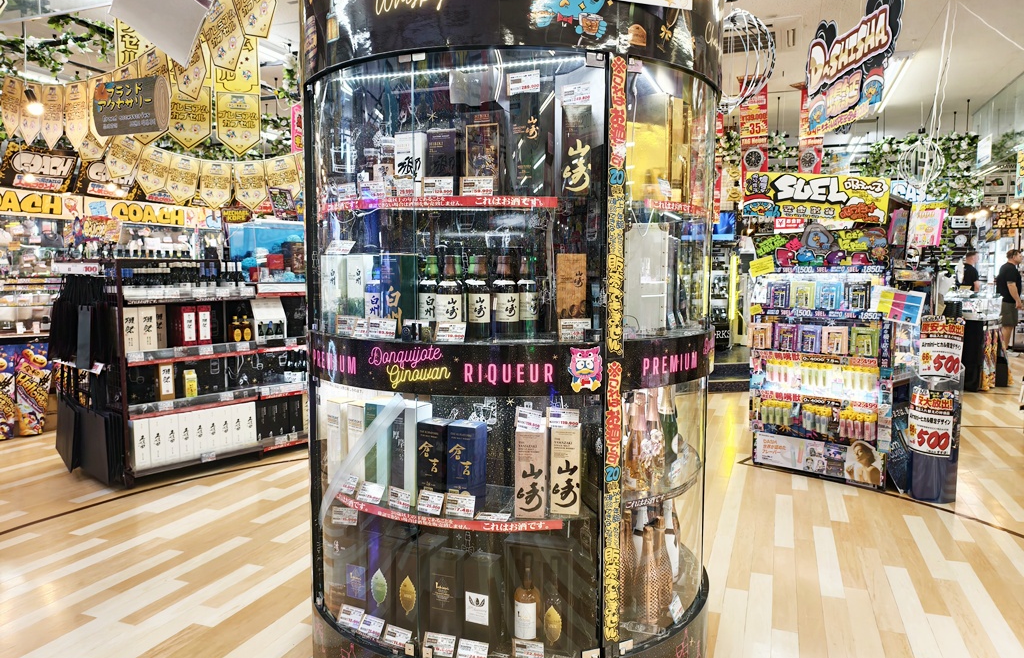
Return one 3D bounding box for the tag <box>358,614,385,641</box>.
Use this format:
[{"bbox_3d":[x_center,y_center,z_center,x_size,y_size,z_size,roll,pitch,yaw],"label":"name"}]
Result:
[{"bbox_3d":[-0.509,1.082,2.475,0.102,0.069,0.005,3,-23,32],"label":"tag"}]

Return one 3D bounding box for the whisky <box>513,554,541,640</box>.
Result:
[{"bbox_3d":[0.054,0.925,2.378,0.085,0.294,0.085,1,5,12],"label":"whisky"}]

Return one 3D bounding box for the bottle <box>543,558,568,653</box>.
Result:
[{"bbox_3d":[0.150,0.937,2.328,0.085,0.298,0.085,0,5,0],"label":"bottle"}]

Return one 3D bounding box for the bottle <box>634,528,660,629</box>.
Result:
[{"bbox_3d":[0.496,0.890,2.460,0.091,0.340,0.091,0,6,0],"label":"bottle"}]

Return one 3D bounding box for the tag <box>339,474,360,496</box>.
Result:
[{"bbox_3d":[-0.613,0.569,2.526,0.105,0.071,0.005,4,-18,40],"label":"tag"}]

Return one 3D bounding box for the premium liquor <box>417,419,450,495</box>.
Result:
[{"bbox_3d":[-0.252,0.447,2.278,0.091,0.276,0.091,2,5,22],"label":"premium liquor"}]

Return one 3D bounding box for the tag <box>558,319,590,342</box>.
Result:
[{"bbox_3d":[0.204,0.005,2.193,0.105,0.074,0.005,-1,-1,0],"label":"tag"}]

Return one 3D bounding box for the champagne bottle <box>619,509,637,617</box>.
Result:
[{"bbox_3d":[0.442,0.877,2.617,0.088,0.345,0.088,0,5,0],"label":"champagne bottle"}]

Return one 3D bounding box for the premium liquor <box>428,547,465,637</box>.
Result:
[{"bbox_3d":[-0.212,0.898,2.301,0.094,0.282,0.093,2,5,19],"label":"premium liquor"}]

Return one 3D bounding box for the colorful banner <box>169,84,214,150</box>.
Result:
[{"bbox_3d":[-2.005,-1.321,4.250,0.272,0.400,0.010,-1,6,-8],"label":"colorful banner"}]

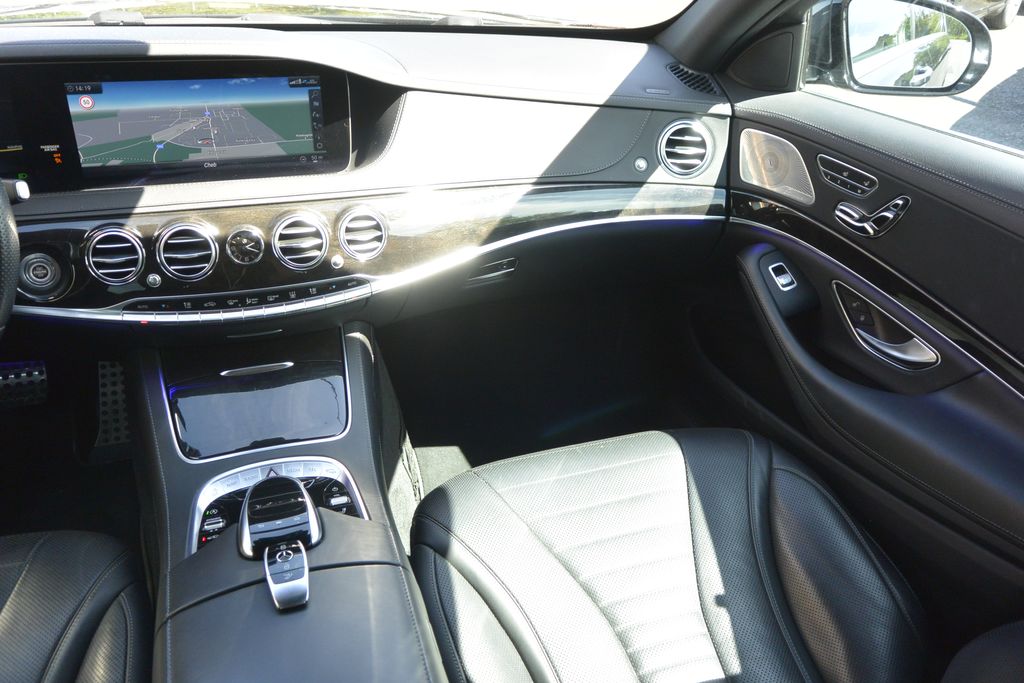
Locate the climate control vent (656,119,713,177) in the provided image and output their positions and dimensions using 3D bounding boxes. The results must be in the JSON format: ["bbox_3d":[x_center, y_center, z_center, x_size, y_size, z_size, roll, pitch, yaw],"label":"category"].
[{"bbox_3d":[0.247,-0.280,1.115,0.083,0.084,0.030,-1,21,-6],"label":"climate control vent"}]

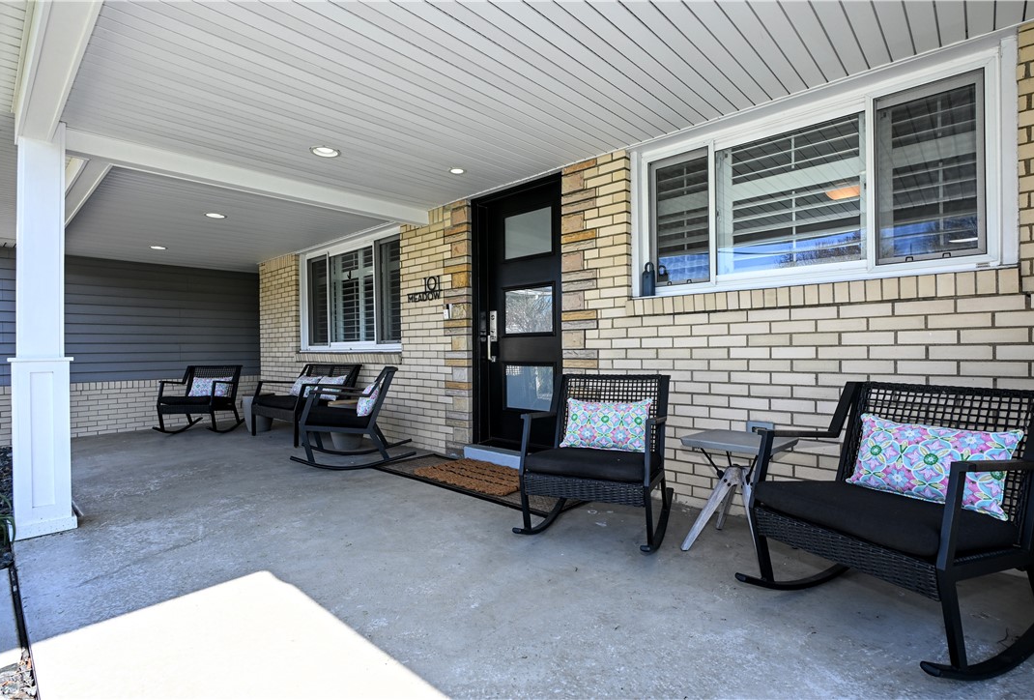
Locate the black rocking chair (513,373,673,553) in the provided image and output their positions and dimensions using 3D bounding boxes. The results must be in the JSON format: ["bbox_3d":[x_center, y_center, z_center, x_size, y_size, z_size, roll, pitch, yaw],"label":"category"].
[{"bbox_3d":[0.441,0.545,2.729,0.655,0.798,0.971,-1,0,22],"label":"black rocking chair"}]

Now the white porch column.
[{"bbox_3d":[-2.619,-0.117,2.885,0.265,2.198,0.265,-1,0,44],"label":"white porch column"}]

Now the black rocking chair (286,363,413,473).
[{"bbox_3d":[-1.375,0.569,4.505,0.971,0.798,0.655,-1,0,-15],"label":"black rocking chair"}]

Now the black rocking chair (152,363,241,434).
[{"bbox_3d":[-3.797,0.600,6.354,0.655,0.798,0.971,-1,0,-3],"label":"black rocking chair"}]

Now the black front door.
[{"bbox_3d":[0.024,-0.250,4.278,0.970,2.100,0.110,-1,0,44],"label":"black front door"}]

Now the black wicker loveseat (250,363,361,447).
[{"bbox_3d":[-2.401,0.578,5.875,1.202,0.798,0.697,-1,0,43],"label":"black wicker loveseat"}]

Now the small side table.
[{"bbox_3d":[1.054,0.680,2.507,0.410,0.514,0.400,-1,0,44],"label":"small side table"}]

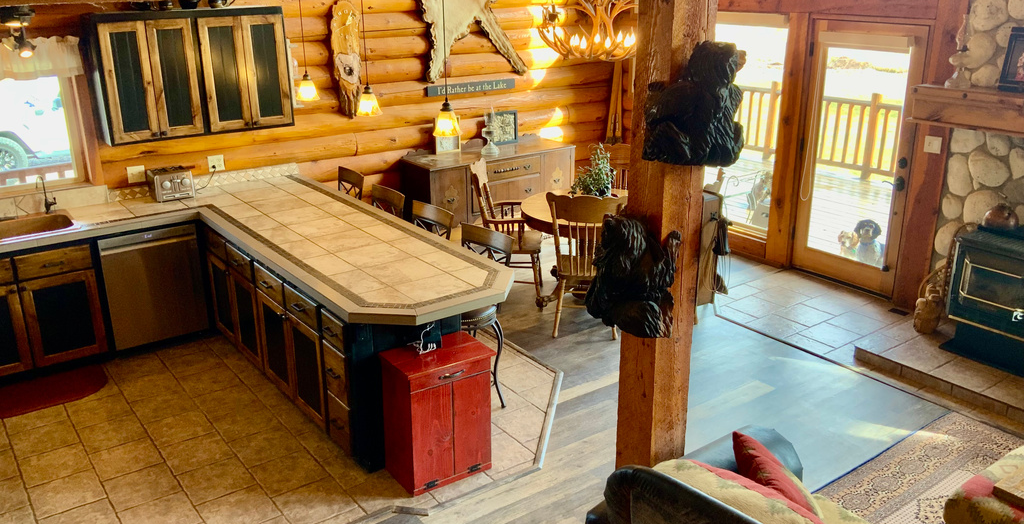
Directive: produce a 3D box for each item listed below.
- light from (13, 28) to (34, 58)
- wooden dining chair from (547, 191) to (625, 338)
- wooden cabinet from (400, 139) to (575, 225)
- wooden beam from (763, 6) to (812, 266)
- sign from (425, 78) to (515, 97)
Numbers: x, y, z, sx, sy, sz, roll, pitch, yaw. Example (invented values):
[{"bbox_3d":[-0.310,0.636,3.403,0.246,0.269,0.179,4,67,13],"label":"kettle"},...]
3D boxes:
[{"bbox_3d":[-2.554,-1.146,4.500,0.110,0.160,0.110,5,19,16],"label":"light"},{"bbox_3d":[0.517,-0.017,5.816,0.480,1.030,0.550,2,19,7],"label":"wooden dining chair"},{"bbox_3d":[-0.167,-0.500,7.521,1.530,0.990,0.570,-14,23,-34],"label":"wooden cabinet"},{"bbox_3d":[2.371,-1.000,7.217,0.190,2.100,0.210,-12,22,-31],"label":"wooden beam"},{"bbox_3d":[-0.334,-1.507,7.412,0.890,0.085,0.025,-14,23,-34],"label":"sign"}]

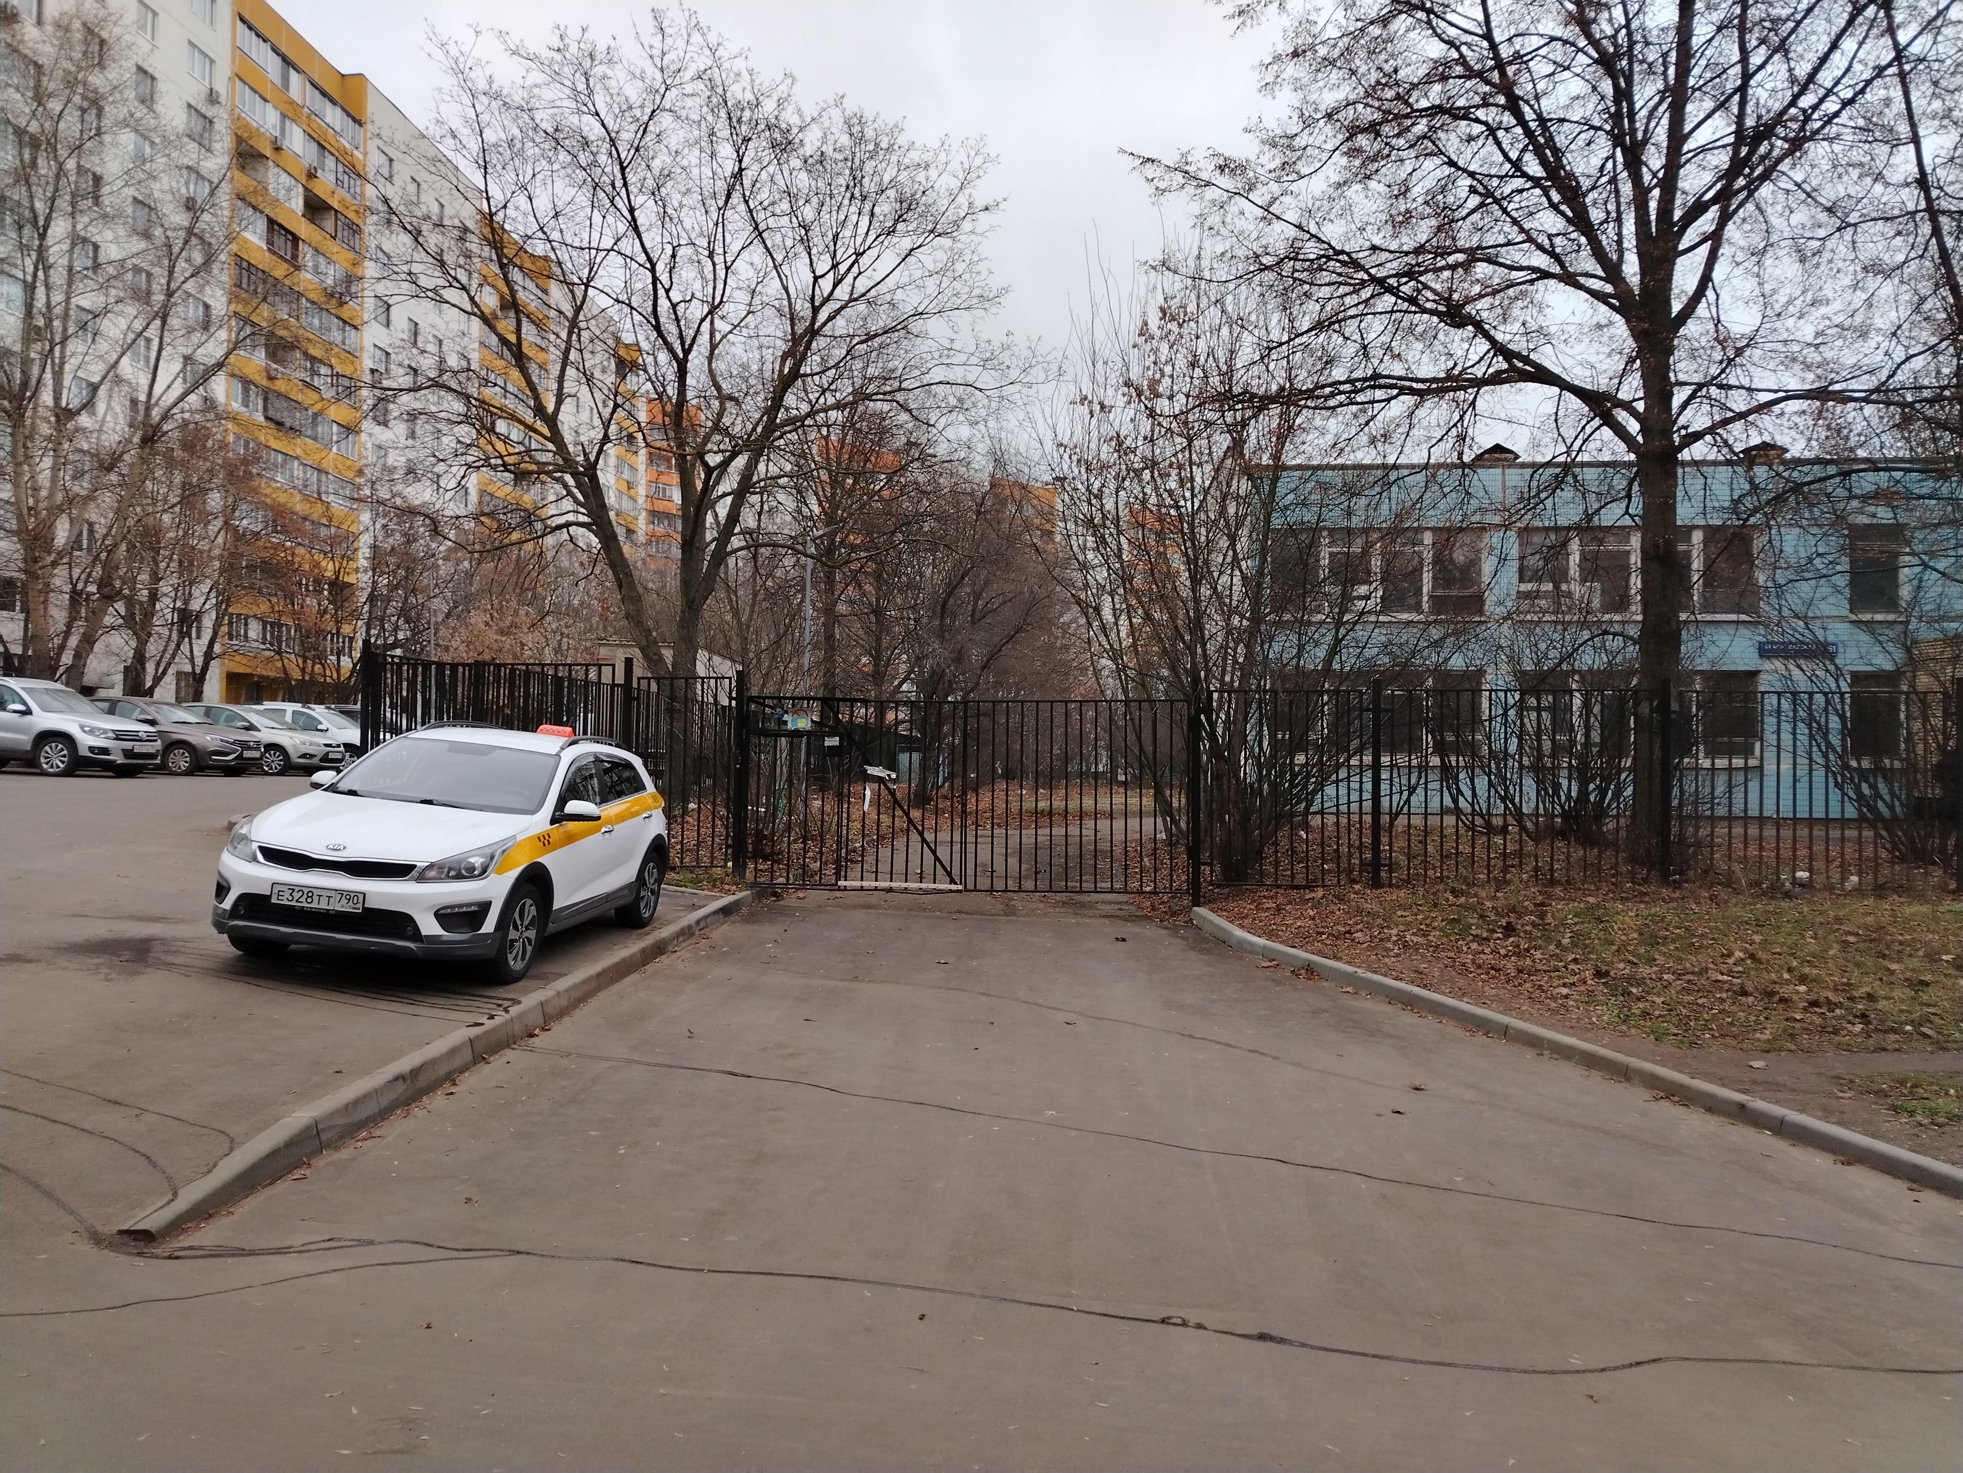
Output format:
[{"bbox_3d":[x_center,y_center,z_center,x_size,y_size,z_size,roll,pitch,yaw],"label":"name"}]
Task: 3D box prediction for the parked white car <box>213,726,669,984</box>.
[{"bbox_3d":[-3.513,0.679,9.607,1.790,1.530,4.240,6,0,3],"label":"parked white car"}]

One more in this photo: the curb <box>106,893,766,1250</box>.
[{"bbox_3d":[-2.615,1.625,9.170,0.170,0.180,9.450,2,0,2],"label":"curb"}]

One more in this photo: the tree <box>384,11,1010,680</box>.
[{"bbox_3d":[-5.150,-5.800,24.500,11.400,14.200,11.000,0,-1,0],"label":"tree"}]

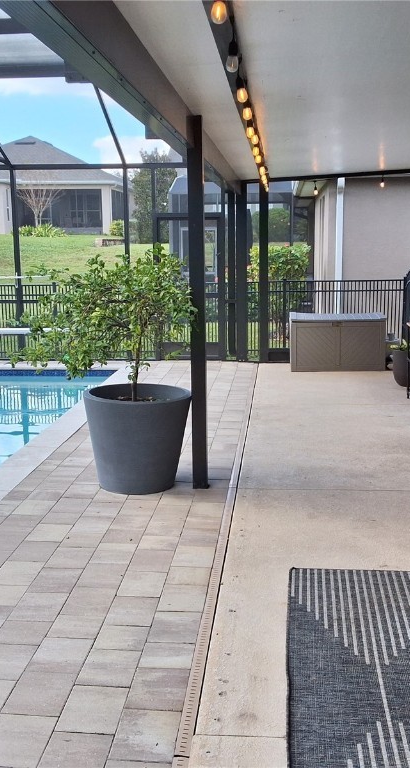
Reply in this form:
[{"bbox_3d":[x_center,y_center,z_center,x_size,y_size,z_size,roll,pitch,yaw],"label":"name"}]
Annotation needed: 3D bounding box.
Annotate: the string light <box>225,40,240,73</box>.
[{"bbox_3d":[0.099,-1.181,2.989,0.046,0.115,0.046,0,10,5],"label":"string light"}]

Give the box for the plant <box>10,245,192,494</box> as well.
[{"bbox_3d":[-0.702,-0.115,5.751,1.283,1.651,1.050,0,10,5],"label":"plant"}]

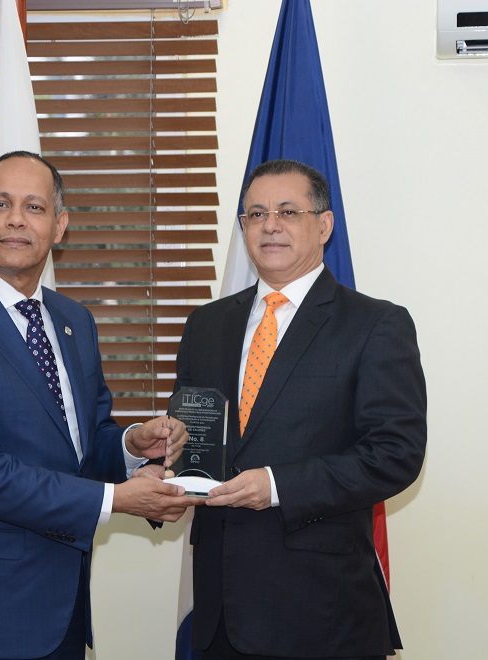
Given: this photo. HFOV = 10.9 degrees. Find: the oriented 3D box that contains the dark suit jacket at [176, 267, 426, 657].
[{"bbox_3d":[0.087,0.261,5.070,0.560,0.780,0.410,1,2,31],"label":"dark suit jacket"}]

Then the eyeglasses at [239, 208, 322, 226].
[{"bbox_3d":[0.085,-0.227,5.080,0.140,0.042,0.140,-3,1,25],"label":"eyeglasses"}]

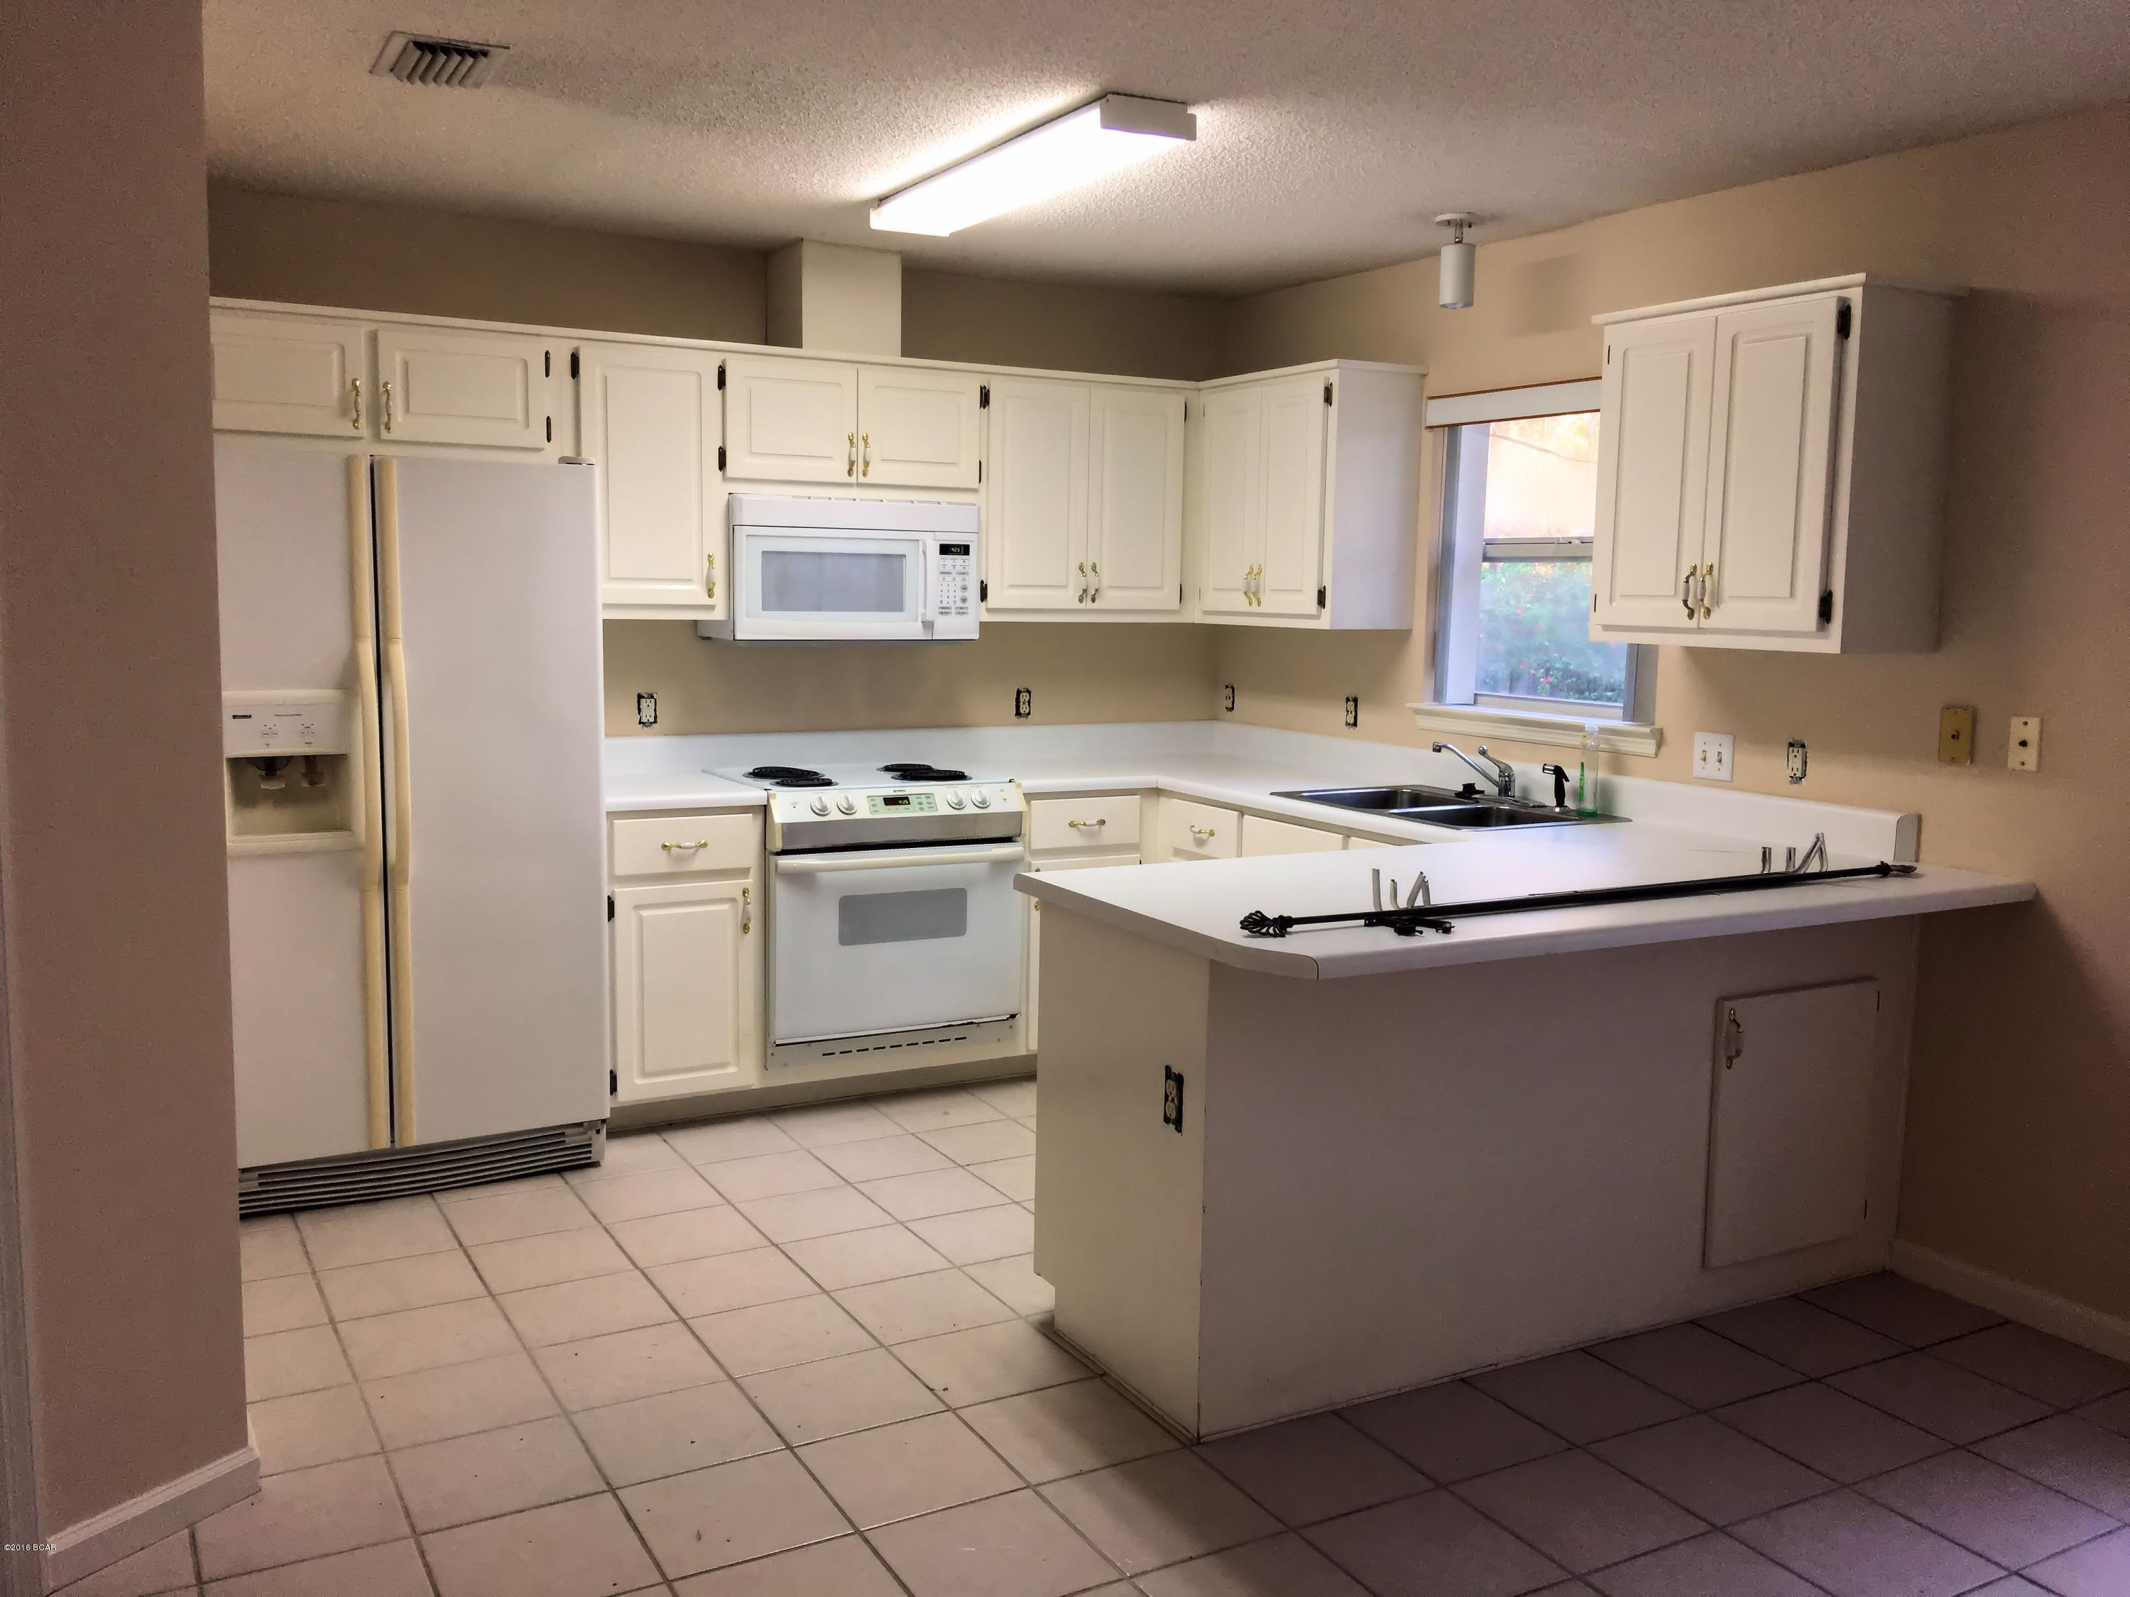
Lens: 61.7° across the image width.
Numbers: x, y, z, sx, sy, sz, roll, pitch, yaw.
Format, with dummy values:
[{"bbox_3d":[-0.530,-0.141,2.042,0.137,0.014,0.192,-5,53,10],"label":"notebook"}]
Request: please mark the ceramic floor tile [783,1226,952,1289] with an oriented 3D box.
[{"bbox_3d":[-0.440,1.014,3.934,0.298,0.012,0.298,-3,8,-29],"label":"ceramic floor tile"}]

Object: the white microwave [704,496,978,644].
[{"bbox_3d":[-0.684,-0.676,5.293,0.758,0.400,0.396,-3,8,-29],"label":"white microwave"}]

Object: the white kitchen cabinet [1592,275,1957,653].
[{"bbox_3d":[1.562,-0.717,3.988,0.327,0.754,0.713,-3,8,-29],"label":"white kitchen cabinet"}]

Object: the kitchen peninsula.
[{"bbox_3d":[0.941,0.608,3.634,1.891,0.927,0.949,-3,8,-29],"label":"kitchen peninsula"}]

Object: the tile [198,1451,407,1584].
[{"bbox_3d":[-1.215,1.139,2.833,0.300,0.010,0.300,-3,8,-29],"label":"tile"}]

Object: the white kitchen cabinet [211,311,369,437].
[{"bbox_3d":[-2.019,-1.053,4.531,0.408,0.276,0.338,-3,8,-29],"label":"white kitchen cabinet"}]

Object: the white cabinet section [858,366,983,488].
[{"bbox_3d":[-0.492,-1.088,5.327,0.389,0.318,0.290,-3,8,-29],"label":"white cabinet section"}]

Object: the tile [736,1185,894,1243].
[{"bbox_3d":[-0.590,0.980,4.198,0.298,0.012,0.298,-3,8,-29],"label":"tile"}]

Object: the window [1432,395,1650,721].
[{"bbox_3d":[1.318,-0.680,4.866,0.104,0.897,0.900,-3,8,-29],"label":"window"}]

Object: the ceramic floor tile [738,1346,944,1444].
[{"bbox_3d":[-0.410,1.093,3.257,0.298,0.012,0.298,-3,8,-29],"label":"ceramic floor tile"}]

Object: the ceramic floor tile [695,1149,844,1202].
[{"bbox_3d":[-0.738,0.946,4.461,0.298,0.012,0.298,-3,8,-29],"label":"ceramic floor tile"}]

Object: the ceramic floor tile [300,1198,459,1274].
[{"bbox_3d":[-1.544,0.995,4.029,0.302,0.010,0.302,-3,7,-29],"label":"ceramic floor tile"}]

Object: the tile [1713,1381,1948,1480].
[{"bbox_3d":[1.368,1.135,3.194,0.298,0.012,0.298,-3,8,-29],"label":"tile"}]

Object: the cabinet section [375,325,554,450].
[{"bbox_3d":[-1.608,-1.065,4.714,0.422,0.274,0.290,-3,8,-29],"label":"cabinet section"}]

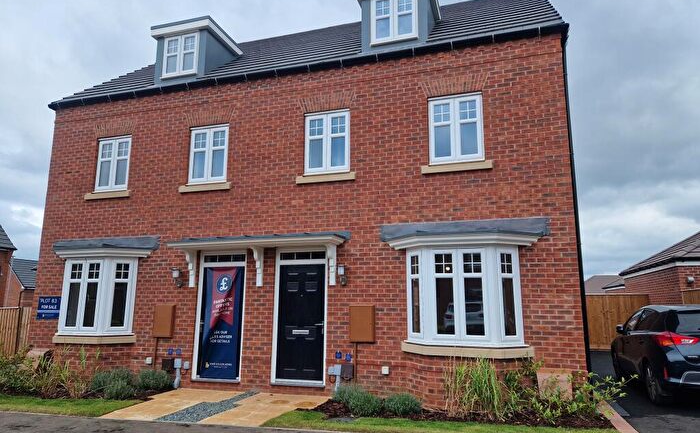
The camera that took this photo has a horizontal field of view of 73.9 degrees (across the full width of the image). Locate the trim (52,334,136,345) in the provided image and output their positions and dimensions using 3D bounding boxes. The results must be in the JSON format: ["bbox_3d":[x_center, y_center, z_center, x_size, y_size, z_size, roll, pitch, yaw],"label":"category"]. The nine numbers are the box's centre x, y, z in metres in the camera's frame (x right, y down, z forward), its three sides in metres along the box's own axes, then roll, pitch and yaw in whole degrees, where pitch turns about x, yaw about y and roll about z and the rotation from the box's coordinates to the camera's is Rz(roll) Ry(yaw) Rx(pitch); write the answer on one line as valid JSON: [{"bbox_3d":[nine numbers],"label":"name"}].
[{"bbox_3d":[-5.147,2.394,9.085,1.995,0.140,0.420,-3,-10,17],"label":"trim"}]

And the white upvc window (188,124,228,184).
[{"bbox_3d":[-2.827,-1.233,9.365,0.884,1.177,0.080,-3,-10,17],"label":"white upvc window"}]

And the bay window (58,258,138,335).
[{"bbox_3d":[-5.078,1.562,9.140,1.780,1.455,0.440,-3,-10,17],"label":"bay window"}]

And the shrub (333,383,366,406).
[{"bbox_3d":[-0.022,2.731,7.145,0.510,0.310,0.500,0,-10,0],"label":"shrub"}]

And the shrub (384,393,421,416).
[{"bbox_3d":[0.789,2.731,6.870,0.550,0.300,0.520,-3,-10,17],"label":"shrub"}]

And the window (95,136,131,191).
[{"bbox_3d":[-5.043,-1.108,9.939,0.912,1.198,0.090,-3,-10,17],"label":"window"}]

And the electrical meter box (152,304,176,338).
[{"bbox_3d":[-3.528,1.992,8.828,0.420,0.590,0.090,-3,-10,17],"label":"electrical meter box"}]

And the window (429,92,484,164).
[{"bbox_3d":[1.792,-1.449,7.827,0.890,1.180,0.100,-3,-10,17],"label":"window"}]

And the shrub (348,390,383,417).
[{"bbox_3d":[0.228,2.723,6.854,0.500,0.310,0.500,0,-10,0],"label":"shrub"}]

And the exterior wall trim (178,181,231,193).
[{"bbox_3d":[-2.826,-0.552,9.174,1.181,0.130,0.120,-3,-10,17],"label":"exterior wall trim"}]

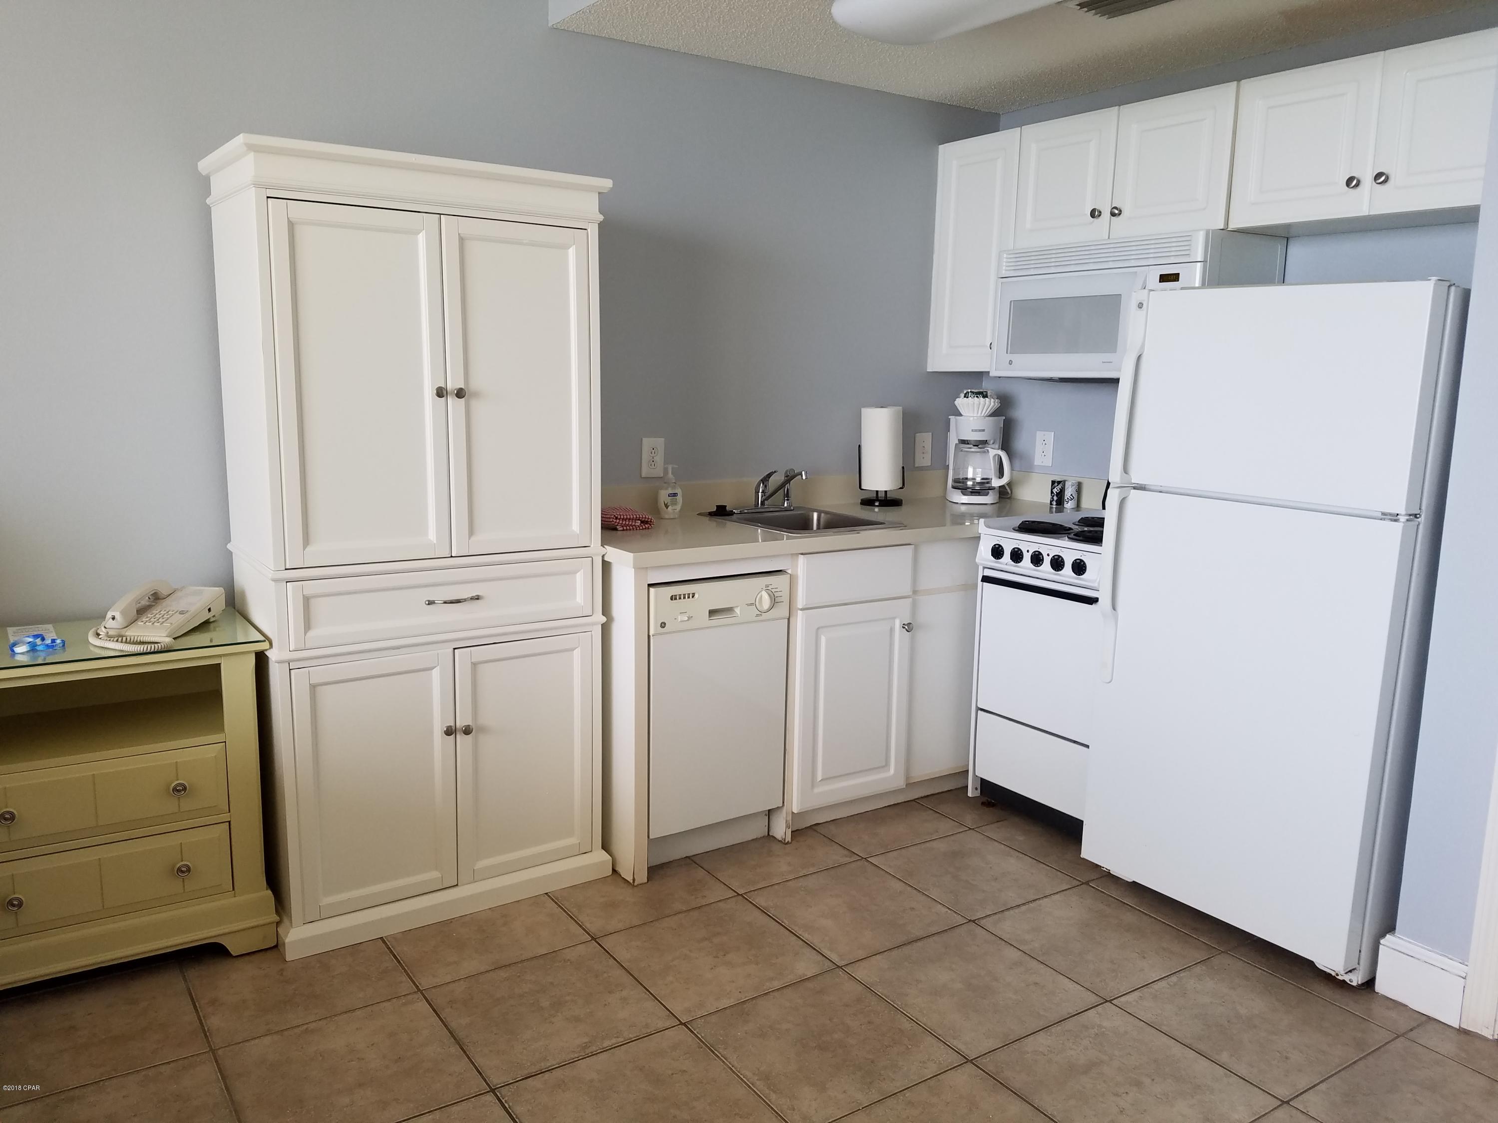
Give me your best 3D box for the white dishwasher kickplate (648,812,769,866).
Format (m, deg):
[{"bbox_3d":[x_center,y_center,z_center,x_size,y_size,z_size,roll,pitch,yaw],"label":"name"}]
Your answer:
[{"bbox_3d":[-0.121,0.787,3.214,0.427,0.090,0.015,-5,12,-33],"label":"white dishwasher kickplate"}]

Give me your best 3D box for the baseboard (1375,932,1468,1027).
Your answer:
[{"bbox_3d":[1.496,0.929,2.502,0.020,0.141,0.184,-5,12,-33],"label":"baseboard"}]

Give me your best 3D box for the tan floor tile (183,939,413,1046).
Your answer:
[{"bbox_3d":[-1.014,0.938,2.541,0.418,0.010,0.390,-5,12,-33],"label":"tan floor tile"}]

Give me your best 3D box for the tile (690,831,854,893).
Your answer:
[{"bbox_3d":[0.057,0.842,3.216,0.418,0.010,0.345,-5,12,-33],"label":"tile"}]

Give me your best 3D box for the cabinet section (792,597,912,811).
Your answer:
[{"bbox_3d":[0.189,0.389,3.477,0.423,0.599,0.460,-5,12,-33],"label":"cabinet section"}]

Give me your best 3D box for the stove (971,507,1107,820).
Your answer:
[{"bbox_3d":[1.117,0.339,3.597,0.632,0.920,0.502,-5,12,-33],"label":"stove"}]

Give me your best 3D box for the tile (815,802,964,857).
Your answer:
[{"bbox_3d":[0.438,0.824,3.443,0.417,0.010,0.246,-5,12,-33],"label":"tile"}]

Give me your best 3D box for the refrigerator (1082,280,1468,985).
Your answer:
[{"bbox_3d":[1.441,0.122,2.889,0.736,1.574,0.732,-5,12,-33],"label":"refrigerator"}]

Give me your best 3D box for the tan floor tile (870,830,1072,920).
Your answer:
[{"bbox_3d":[0.627,0.875,3.163,0.417,0.010,0.417,-5,12,-33],"label":"tan floor tile"}]

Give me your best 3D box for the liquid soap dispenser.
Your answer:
[{"bbox_3d":[-0.250,-0.225,3.555,0.072,0.168,0.047,-2,10,-19],"label":"liquid soap dispenser"}]

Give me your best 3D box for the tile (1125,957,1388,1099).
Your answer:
[{"bbox_3d":[1.093,0.997,2.443,0.418,0.010,0.418,-5,12,-33],"label":"tile"}]

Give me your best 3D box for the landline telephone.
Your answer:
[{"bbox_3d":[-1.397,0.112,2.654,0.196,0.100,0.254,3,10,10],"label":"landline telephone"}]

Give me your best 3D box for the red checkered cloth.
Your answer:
[{"bbox_3d":[-0.393,-0.135,3.353,0.190,0.055,0.160,-1,10,-14],"label":"red checkered cloth"}]

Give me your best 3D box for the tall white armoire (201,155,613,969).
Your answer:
[{"bbox_3d":[-0.846,-0.046,2.905,0.848,1.834,0.503,-5,12,-33],"label":"tall white armoire"}]

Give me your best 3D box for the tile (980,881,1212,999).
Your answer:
[{"bbox_3d":[0.865,0.940,2.814,0.417,0.010,0.417,-5,12,-33],"label":"tile"}]

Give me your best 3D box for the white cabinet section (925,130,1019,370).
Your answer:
[{"bbox_3d":[0.893,-1.052,3.926,0.320,0.773,0.379,-5,12,-33],"label":"white cabinet section"}]

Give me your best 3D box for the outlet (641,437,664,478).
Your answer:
[{"bbox_3d":[-0.300,-0.325,3.546,0.076,0.121,0.008,-5,12,-33],"label":"outlet"}]

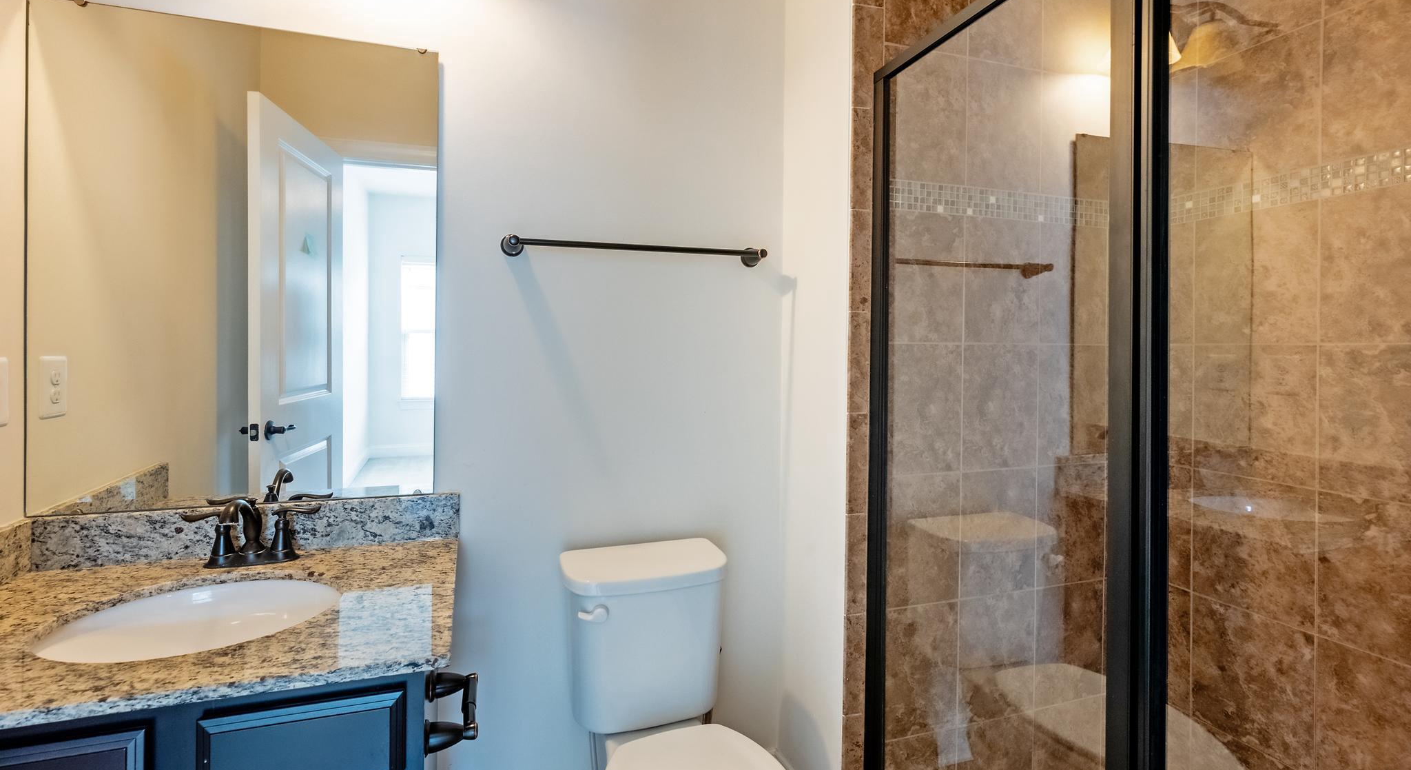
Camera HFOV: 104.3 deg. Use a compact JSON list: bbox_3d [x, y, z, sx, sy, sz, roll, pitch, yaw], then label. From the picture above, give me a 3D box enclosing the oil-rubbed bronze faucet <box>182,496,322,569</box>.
[{"bbox_3d":[-0.917,0.299,1.089,0.240,0.145,0.185,0,2,-20],"label":"oil-rubbed bronze faucet"}]

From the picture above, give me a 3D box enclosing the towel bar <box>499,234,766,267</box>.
[{"bbox_3d":[-0.153,-0.344,1.400,0.665,0.054,0.083,0,2,-19],"label":"towel bar"}]

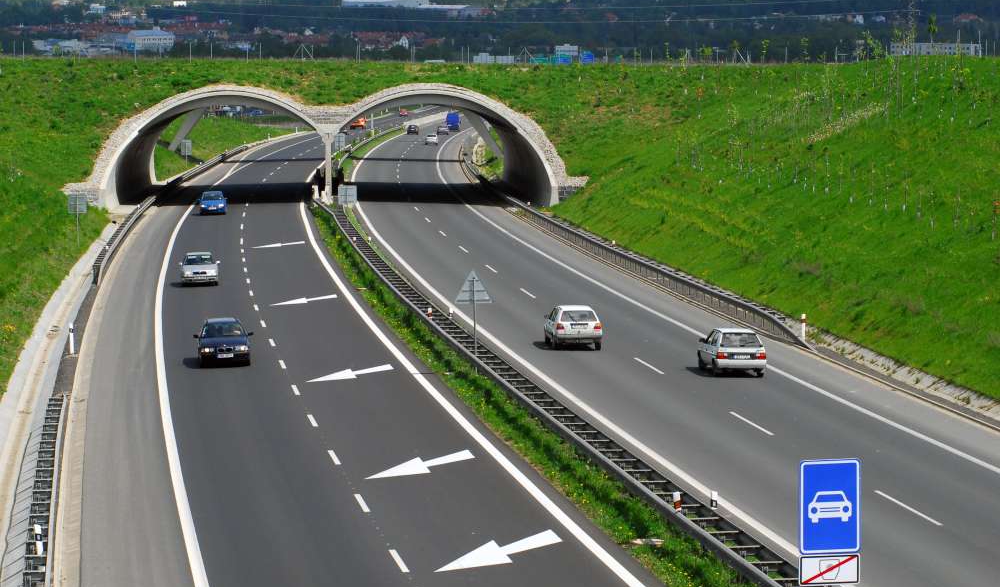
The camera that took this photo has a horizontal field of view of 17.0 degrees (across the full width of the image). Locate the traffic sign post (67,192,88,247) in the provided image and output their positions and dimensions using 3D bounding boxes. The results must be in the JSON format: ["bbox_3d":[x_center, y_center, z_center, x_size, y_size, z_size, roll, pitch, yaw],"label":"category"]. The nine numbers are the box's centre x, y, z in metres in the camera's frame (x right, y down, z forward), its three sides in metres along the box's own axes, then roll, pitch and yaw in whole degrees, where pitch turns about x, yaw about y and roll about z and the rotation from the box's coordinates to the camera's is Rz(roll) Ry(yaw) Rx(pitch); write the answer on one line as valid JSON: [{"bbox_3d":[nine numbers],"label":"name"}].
[{"bbox_3d":[-22.600,-3.960,178.500,1.020,3.000,0.120,0,4,-5],"label":"traffic sign post"}]

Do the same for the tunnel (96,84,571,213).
[{"bbox_3d":[-13.100,-11.900,261.500,35.200,9.200,45.000,0,4,-3],"label":"tunnel"}]

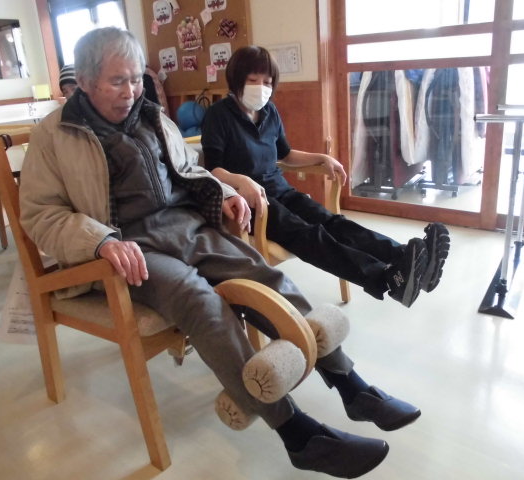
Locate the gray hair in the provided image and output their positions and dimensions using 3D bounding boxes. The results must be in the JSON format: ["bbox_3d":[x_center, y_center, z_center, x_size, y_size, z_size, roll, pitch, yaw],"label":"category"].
[{"bbox_3d":[-0.420,-0.484,1.316,0.205,0.180,0.175,24,33,34],"label":"gray hair"}]

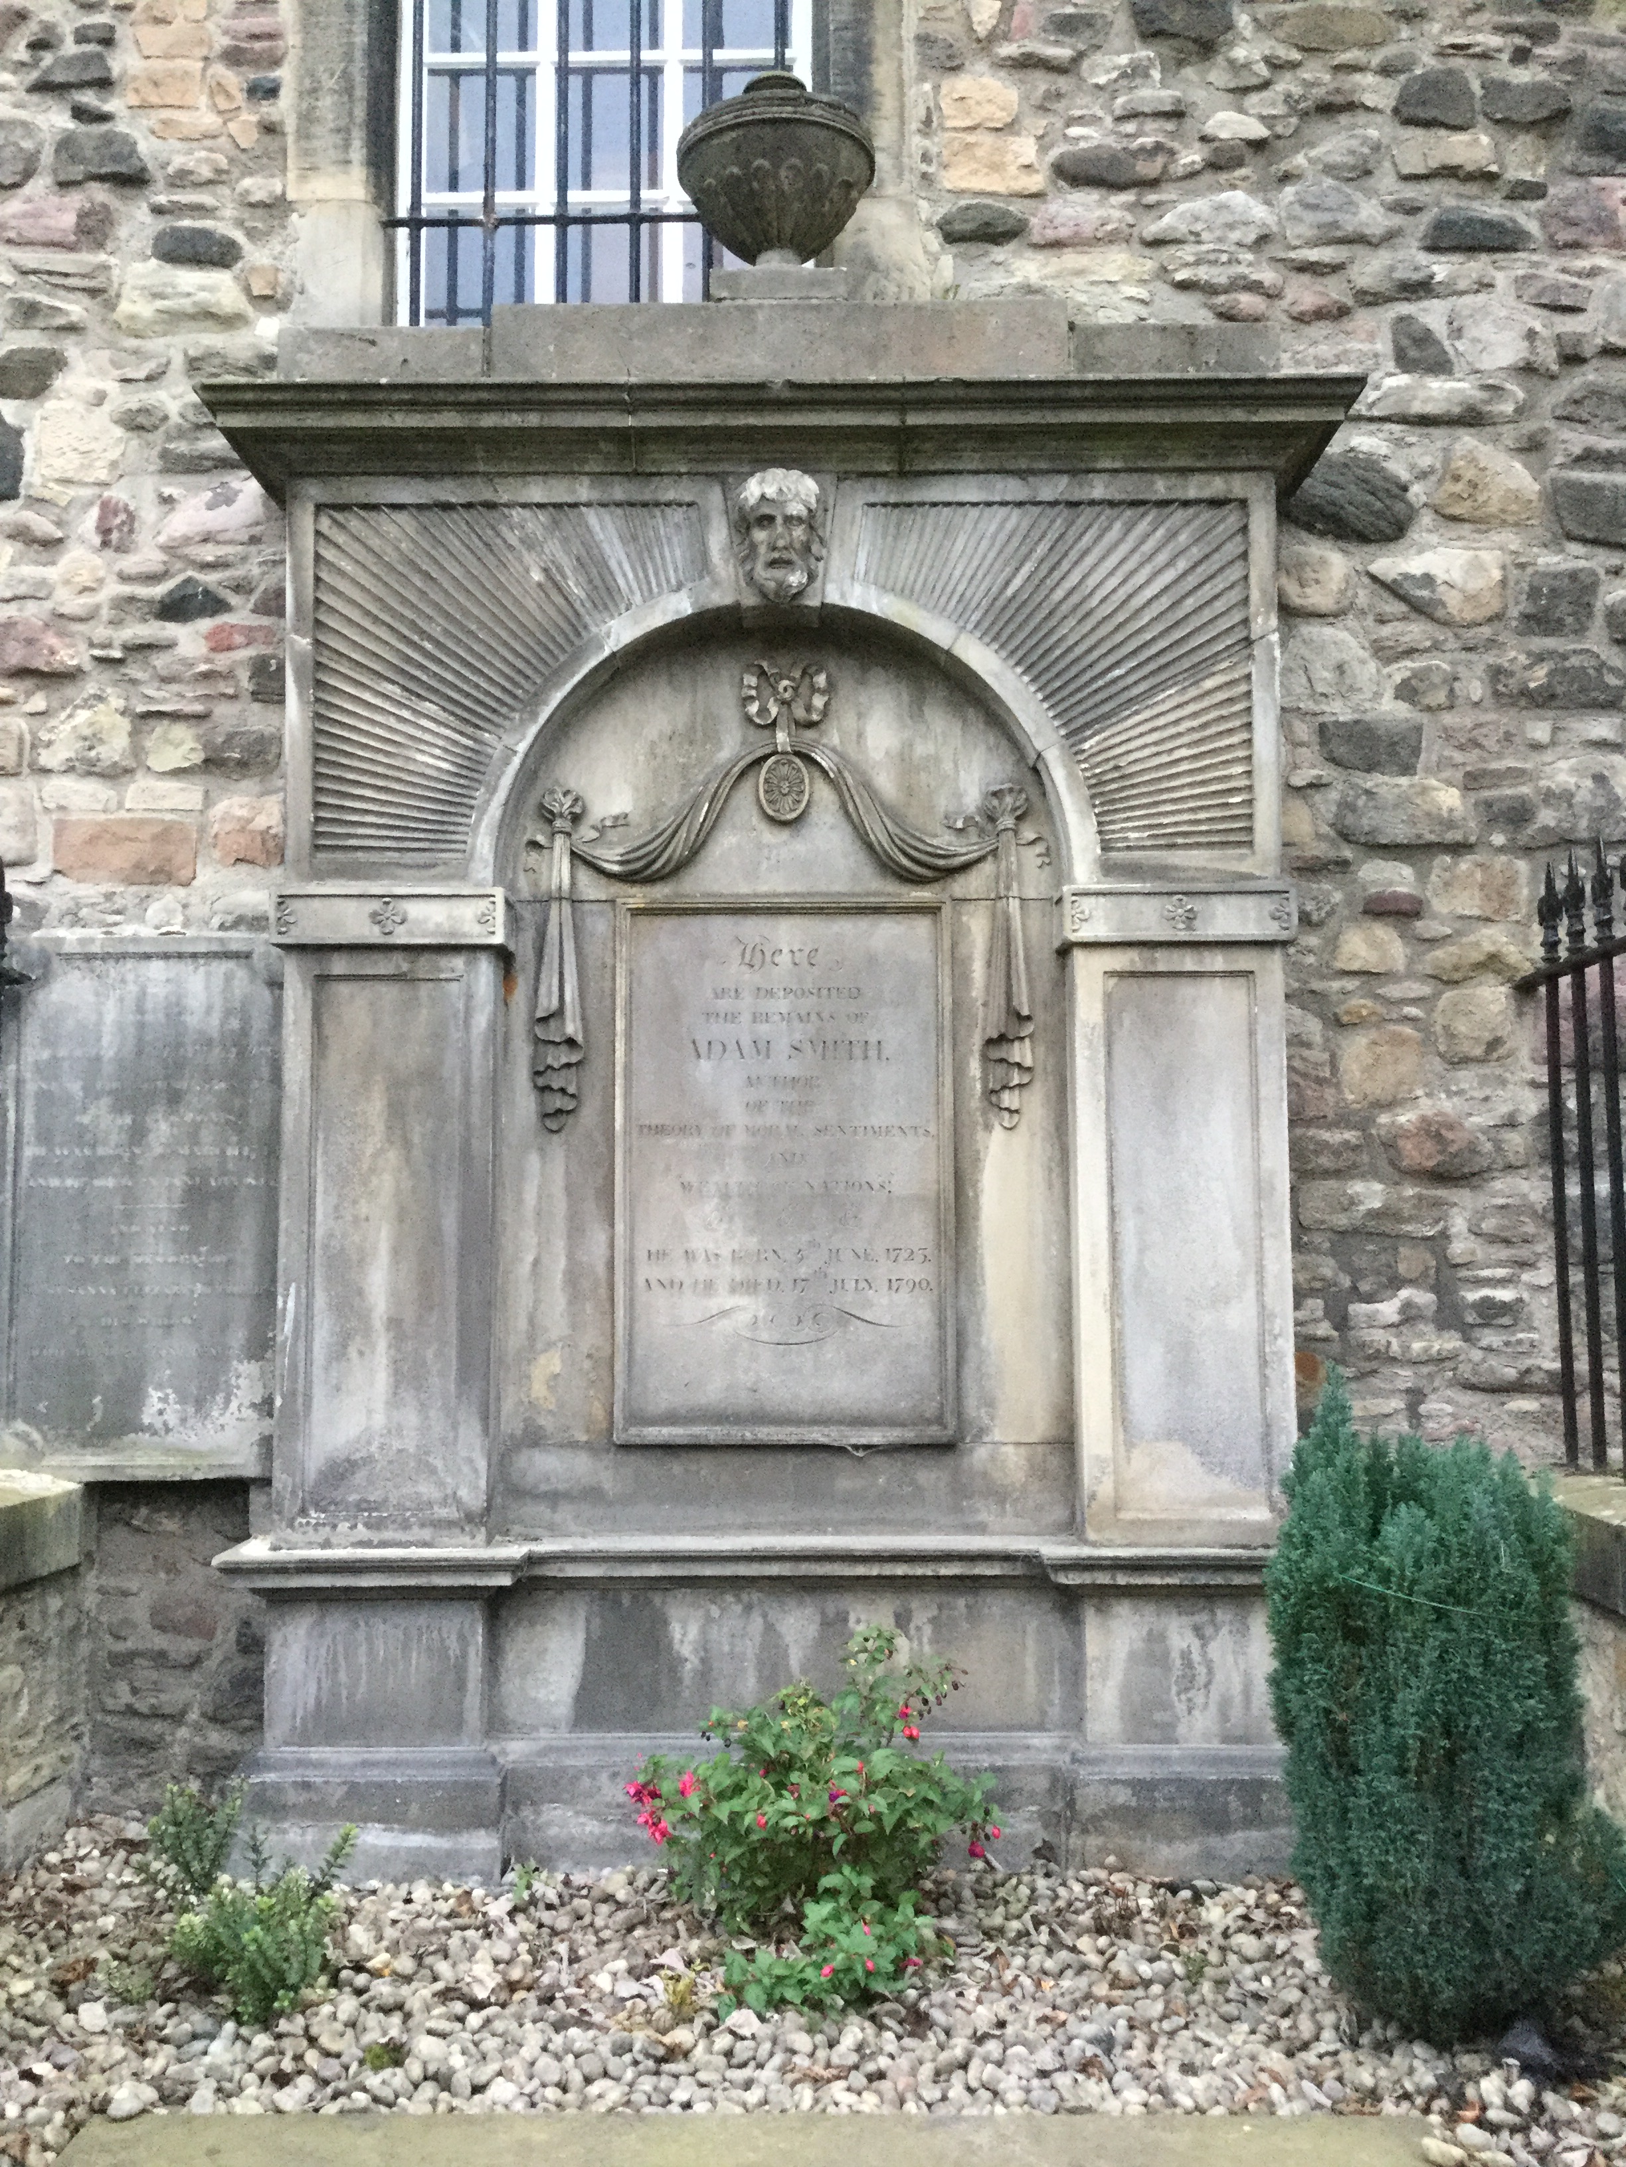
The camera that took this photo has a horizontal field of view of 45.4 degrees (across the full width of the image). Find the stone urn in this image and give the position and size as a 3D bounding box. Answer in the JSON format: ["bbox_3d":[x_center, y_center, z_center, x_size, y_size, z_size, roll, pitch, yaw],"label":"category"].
[{"bbox_3d":[-0.094,-2.257,4.901,0.500,0.587,0.500,0,-5,0],"label":"stone urn"}]

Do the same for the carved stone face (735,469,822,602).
[{"bbox_3d":[-0.082,-1.299,4.582,0.206,0.314,0.170,0,-5,0],"label":"carved stone face"}]

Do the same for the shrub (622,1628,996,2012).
[{"bbox_3d":[0.002,1.411,3.871,0.711,0.608,0.639,0,-5,0],"label":"shrub"}]

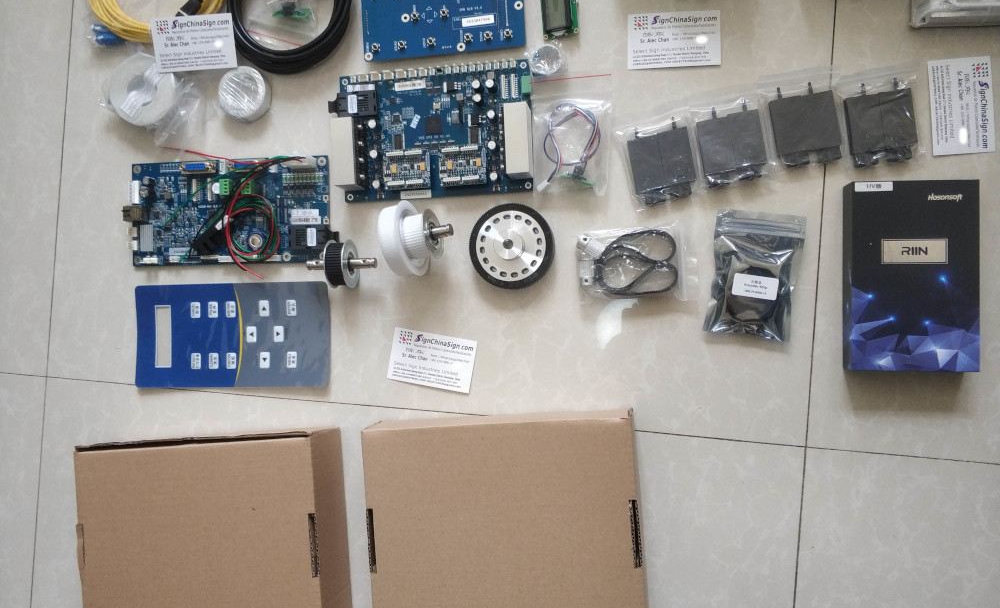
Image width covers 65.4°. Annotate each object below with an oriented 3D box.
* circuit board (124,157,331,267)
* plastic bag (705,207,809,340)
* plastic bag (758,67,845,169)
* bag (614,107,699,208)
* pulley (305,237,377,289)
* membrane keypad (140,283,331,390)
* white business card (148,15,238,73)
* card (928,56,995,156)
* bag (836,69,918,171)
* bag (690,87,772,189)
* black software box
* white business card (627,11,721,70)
[{"bbox_3d":[-0.295,-0.098,0.831,0.236,0.022,0.112,-1,89,9],"label":"circuit board"},{"bbox_3d":[0.243,-0.028,0.744,0.086,0.019,0.120,7,90,9],"label":"plastic bag"},{"bbox_3d":[0.288,-0.176,0.739,0.070,0.018,0.092,-7,88,9],"label":"plastic bag"},{"bbox_3d":[0.156,-0.142,0.760,0.070,0.018,0.087,-12,88,8],"label":"bag"},{"bbox_3d":[-0.162,-0.042,0.794,0.075,0.050,0.050,-1,89,9],"label":"pulley"},{"bbox_3d":[-0.288,0.034,0.832,0.221,0.006,0.110,-1,89,9],"label":"membrane keypad"},{"bbox_3d":[-0.317,-0.270,0.809,0.089,0.001,0.053,-1,104,9],"label":"white business card"},{"bbox_3d":[0.430,-0.184,0.727,0.054,0.001,0.090,-3,89,9],"label":"card"},{"bbox_3d":[0.352,-0.173,0.725,0.065,0.014,0.084,-7,88,9],"label":"bag"},{"bbox_3d":[0.222,-0.159,0.750,0.067,0.018,0.084,-12,88,8],"label":"bag"},{"bbox_3d":[0.376,-0.025,0.716,0.107,0.031,0.171,0,89,9],"label":"black software box"},{"bbox_3d":[0.172,-0.260,0.767,0.090,0.001,0.054,0,89,9],"label":"white business card"}]

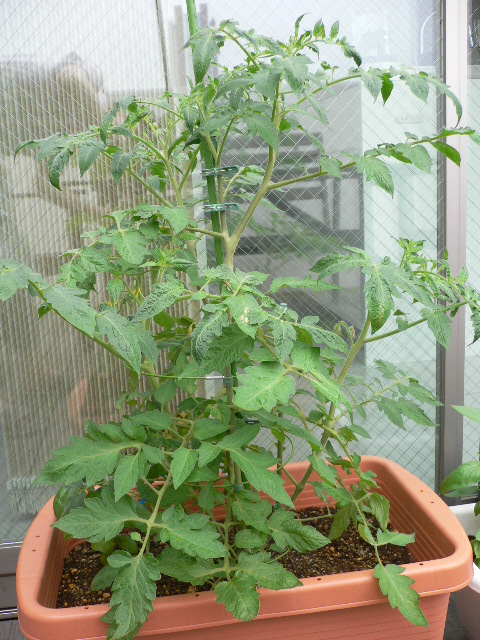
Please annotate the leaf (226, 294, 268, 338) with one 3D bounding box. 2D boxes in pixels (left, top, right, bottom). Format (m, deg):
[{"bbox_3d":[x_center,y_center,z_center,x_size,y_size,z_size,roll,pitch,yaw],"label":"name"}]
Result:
[{"bbox_3d":[0.011,-0.005,0.910,0.046,0.068,0.015,-20,-22,-9],"label":"leaf"}]

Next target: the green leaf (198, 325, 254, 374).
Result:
[{"bbox_3d":[-0.023,0.043,0.912,0.107,0.046,0.024,-35,-20,-8],"label":"green leaf"}]

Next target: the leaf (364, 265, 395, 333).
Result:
[{"bbox_3d":[0.200,-0.031,0.928,0.043,0.101,0.032,3,-15,13],"label":"leaf"}]

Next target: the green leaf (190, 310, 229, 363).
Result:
[{"bbox_3d":[-0.042,0.021,0.897,0.042,0.077,0.022,21,-12,16],"label":"green leaf"}]

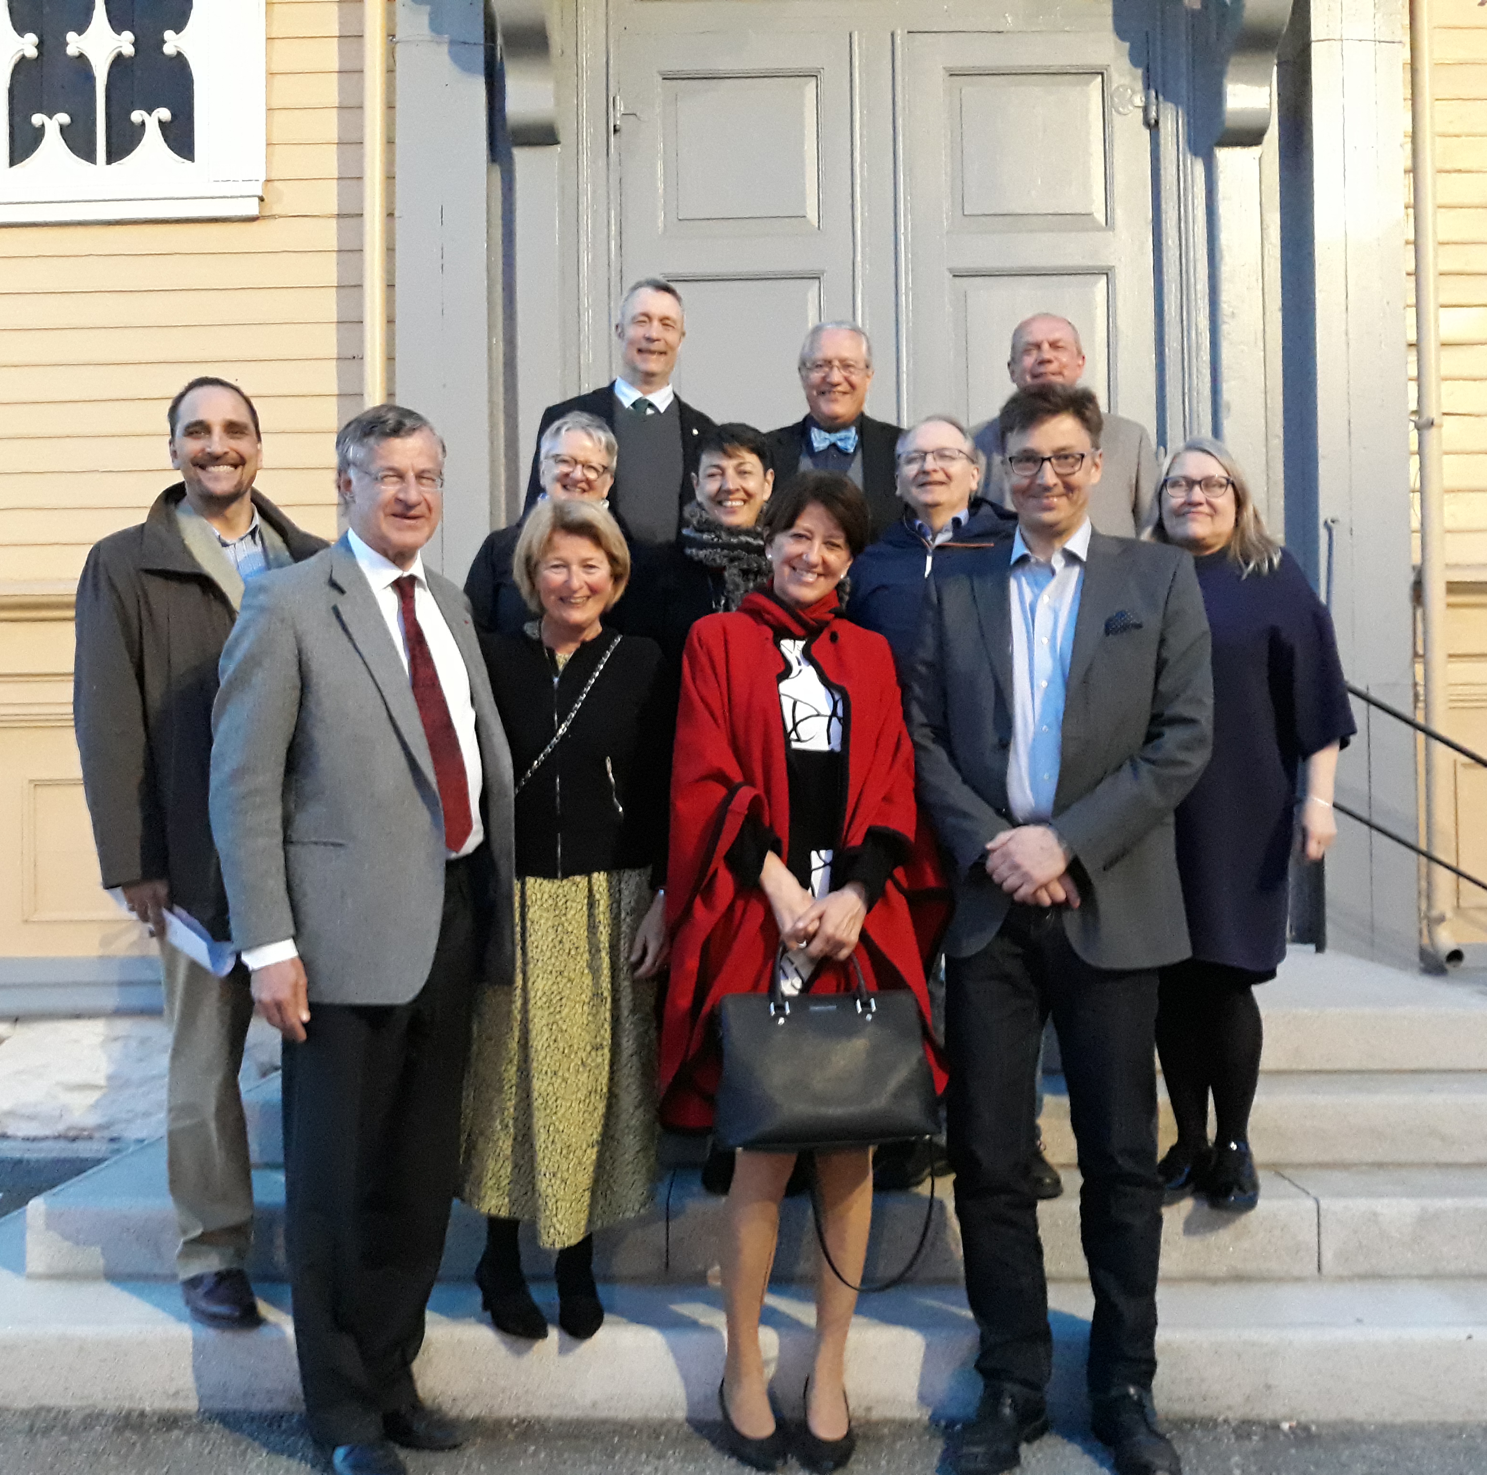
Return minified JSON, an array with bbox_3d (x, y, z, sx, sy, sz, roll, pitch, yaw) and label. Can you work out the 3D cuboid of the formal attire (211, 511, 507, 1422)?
[{"bbox_3d":[-0.659,0.429,2.670,0.540,1.580,0.360,1,-3,-37],"label":"formal attire"}]

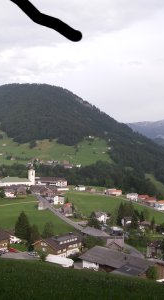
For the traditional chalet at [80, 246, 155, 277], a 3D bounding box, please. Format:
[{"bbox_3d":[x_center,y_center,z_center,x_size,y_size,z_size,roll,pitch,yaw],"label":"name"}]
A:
[{"bbox_3d":[15.970,47.130,186.810,19.000,8.800,28.000,-2,3,-44],"label":"traditional chalet"}]

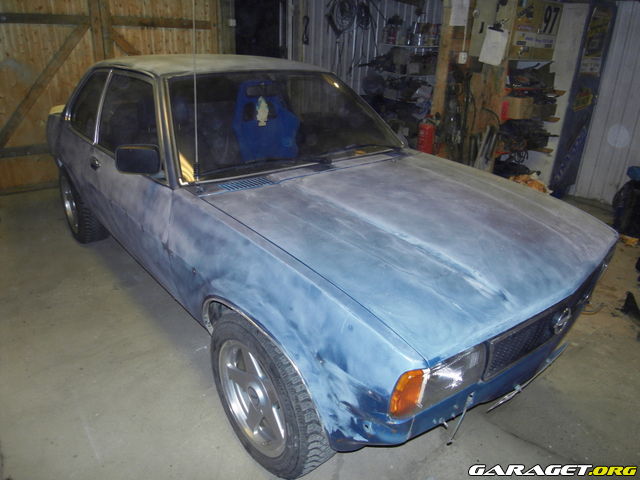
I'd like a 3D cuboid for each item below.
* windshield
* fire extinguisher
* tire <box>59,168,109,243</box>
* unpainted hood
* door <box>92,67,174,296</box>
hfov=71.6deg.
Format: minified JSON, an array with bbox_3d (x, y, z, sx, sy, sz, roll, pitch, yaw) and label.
[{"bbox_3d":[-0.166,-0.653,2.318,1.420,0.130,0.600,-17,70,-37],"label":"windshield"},{"bbox_3d":[1.023,-0.943,4.348,0.170,0.500,0.170,10,24,19],"label":"fire extinguisher"},{"bbox_3d":[-1.784,-0.268,3.393,0.195,0.585,0.585,-17,29,-37],"label":"tire"},{"bbox_3d":[0.434,-0.099,1.761,1.390,0.145,1.150,-17,35,-37],"label":"unpainted hood"},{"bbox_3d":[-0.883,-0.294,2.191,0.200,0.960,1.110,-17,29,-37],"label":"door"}]

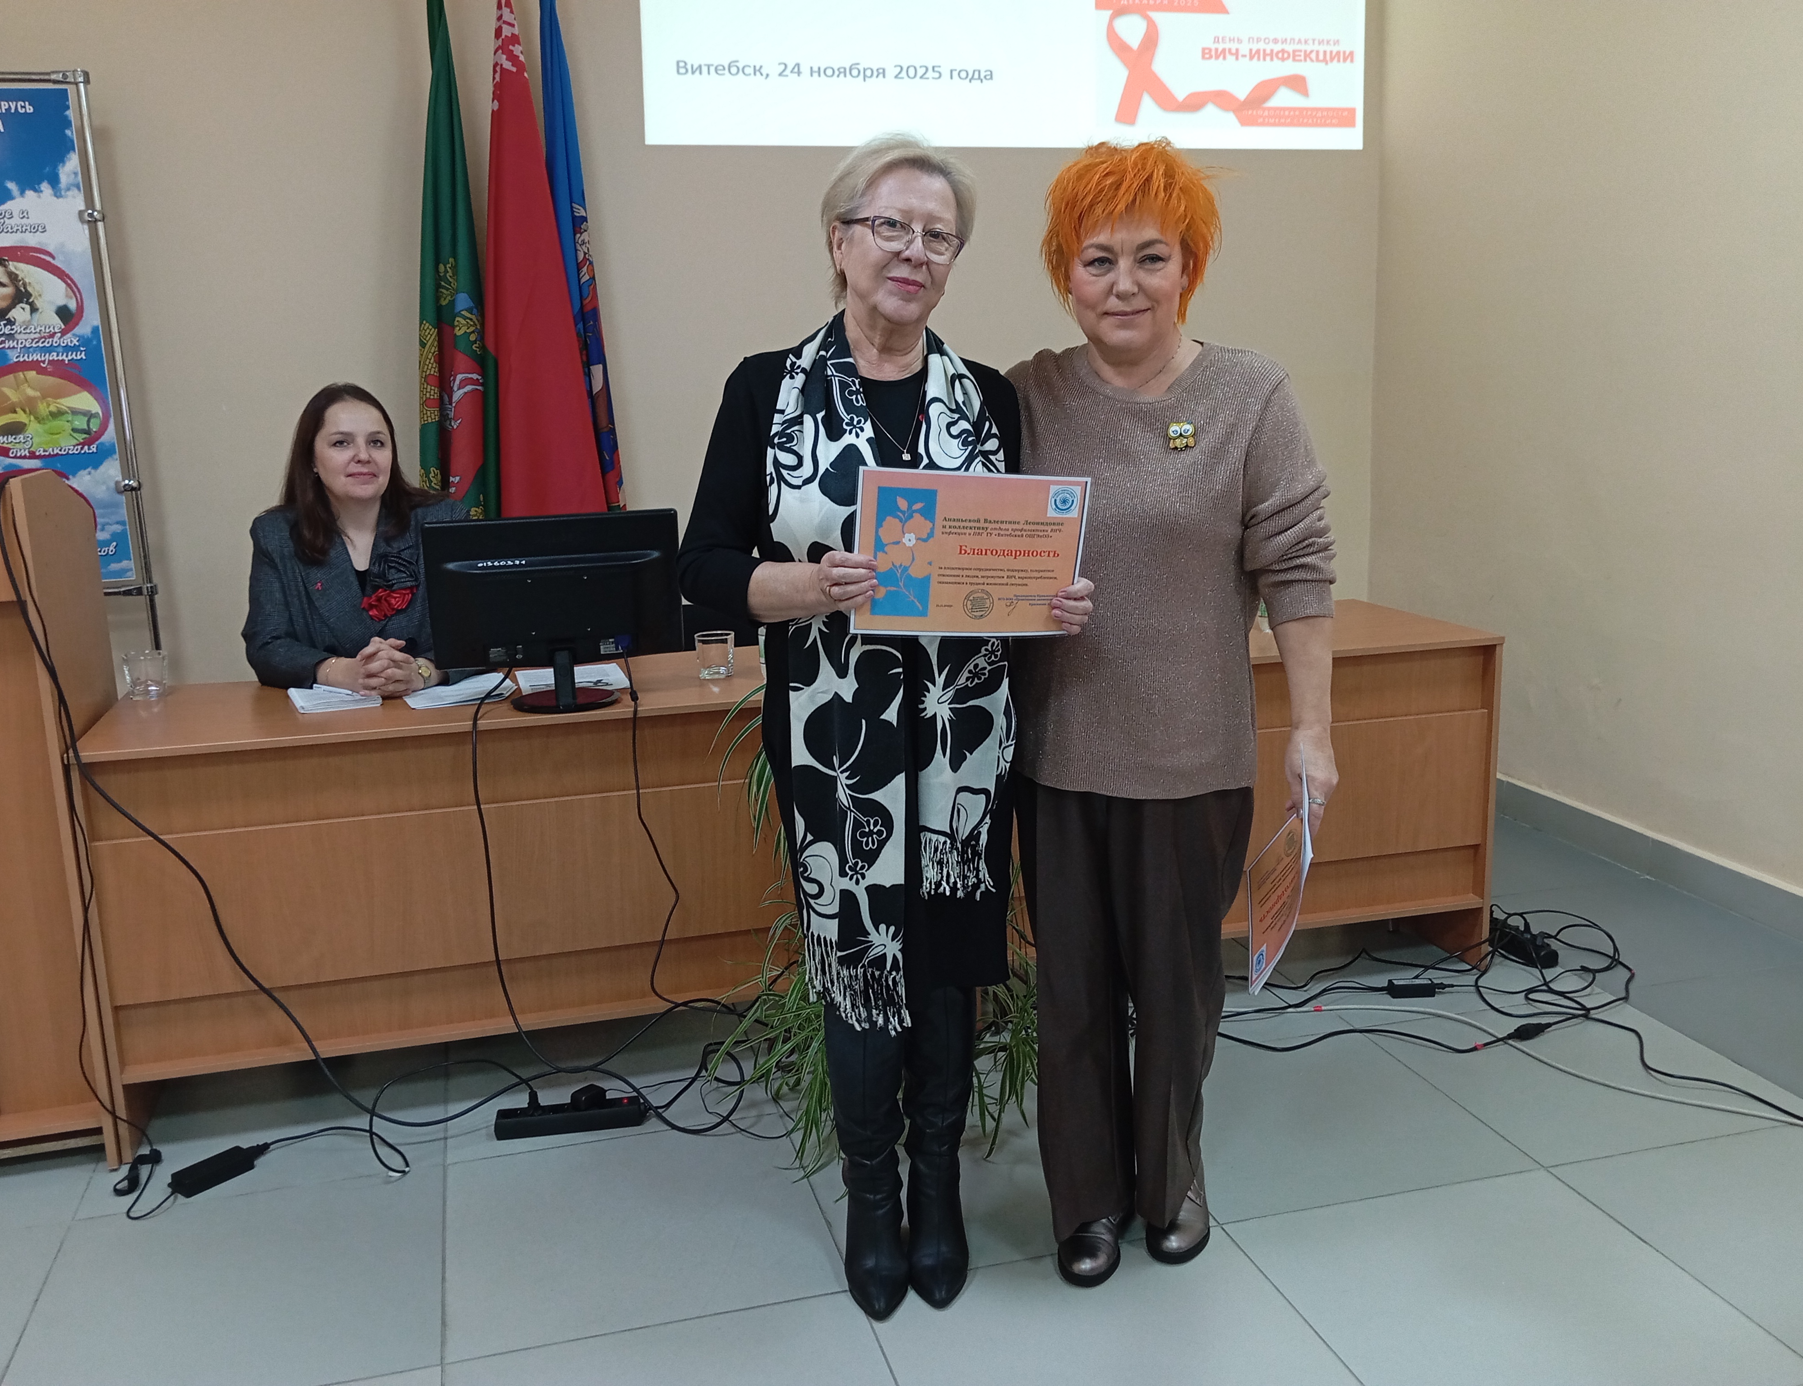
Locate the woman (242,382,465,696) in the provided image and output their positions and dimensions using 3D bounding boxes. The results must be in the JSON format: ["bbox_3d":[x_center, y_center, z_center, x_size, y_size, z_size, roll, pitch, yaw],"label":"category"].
[{"bbox_3d":[-1.124,0.041,3.202,0.520,1.360,0.700,-5,11,-18],"label":"woman"}]

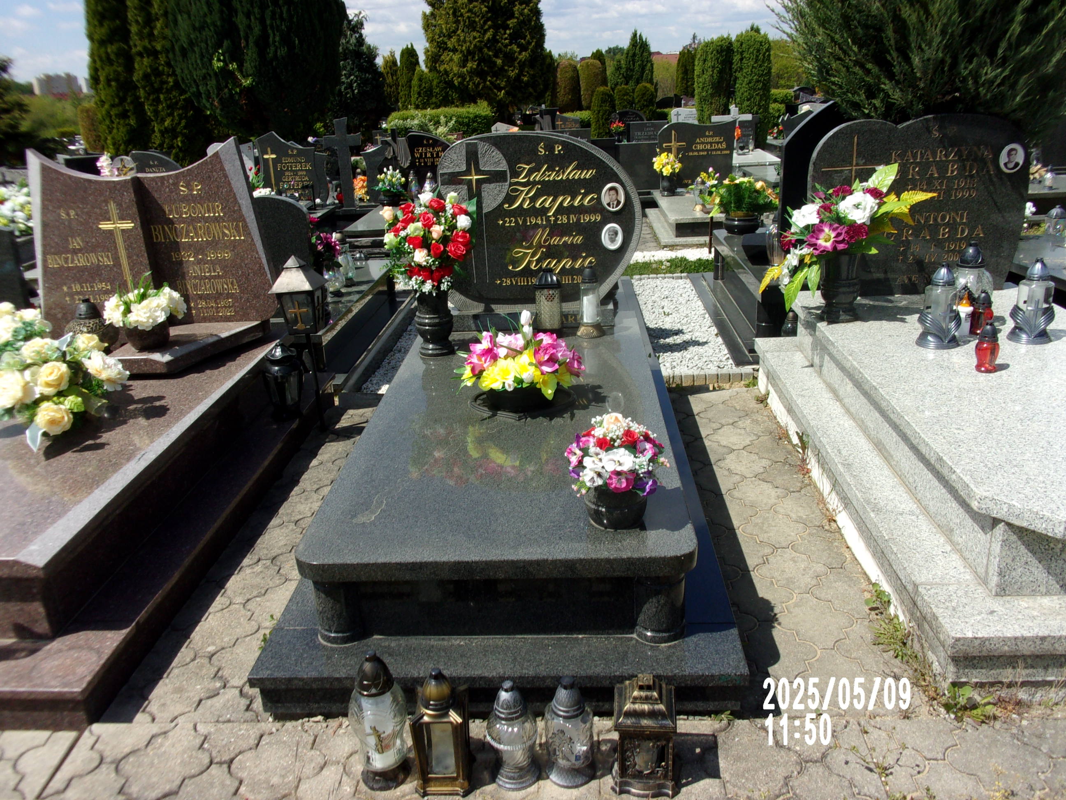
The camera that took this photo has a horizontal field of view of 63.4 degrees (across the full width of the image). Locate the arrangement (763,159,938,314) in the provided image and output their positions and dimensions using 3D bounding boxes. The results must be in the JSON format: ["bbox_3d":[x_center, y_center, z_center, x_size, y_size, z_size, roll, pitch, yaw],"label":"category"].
[{"bbox_3d":[1.164,-0.597,3.196,0.627,0.541,0.400,-1,21,3],"label":"arrangement"}]

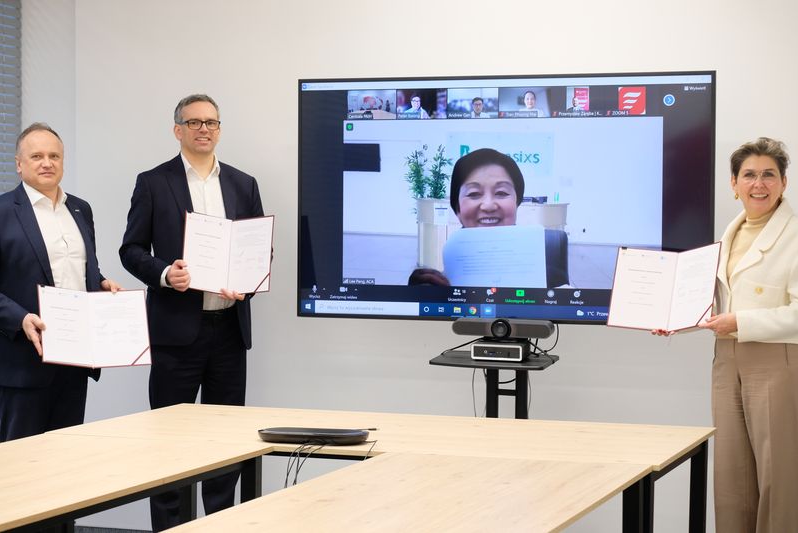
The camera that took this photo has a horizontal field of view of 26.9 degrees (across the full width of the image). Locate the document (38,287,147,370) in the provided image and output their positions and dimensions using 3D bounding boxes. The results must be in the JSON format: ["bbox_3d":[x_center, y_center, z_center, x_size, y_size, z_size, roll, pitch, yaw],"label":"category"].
[{"bbox_3d":[-1.175,0.234,6.380,0.425,0.310,0.057,3,-22,-27],"label":"document"}]

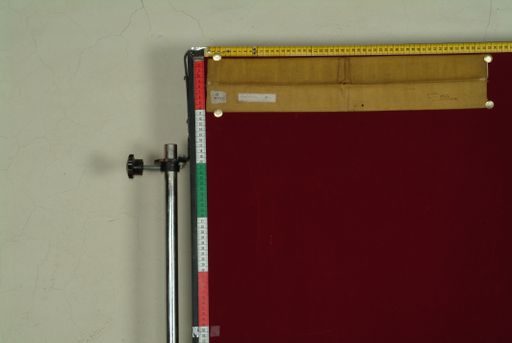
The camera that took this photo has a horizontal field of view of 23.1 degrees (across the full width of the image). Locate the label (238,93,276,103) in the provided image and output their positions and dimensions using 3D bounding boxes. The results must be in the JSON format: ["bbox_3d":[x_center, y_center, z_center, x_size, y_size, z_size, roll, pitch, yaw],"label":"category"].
[{"bbox_3d":[0.003,-0.138,2.360,0.071,0.016,0.001,-1,-4,5],"label":"label"}]

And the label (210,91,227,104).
[{"bbox_3d":[-0.070,-0.140,2.365,0.029,0.023,0.001,-1,-4,5],"label":"label"}]

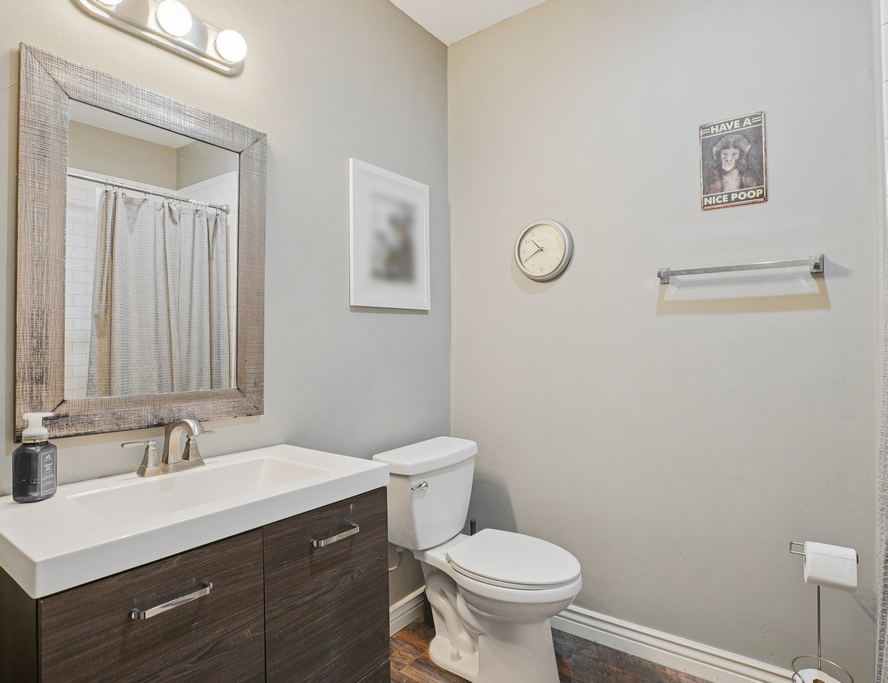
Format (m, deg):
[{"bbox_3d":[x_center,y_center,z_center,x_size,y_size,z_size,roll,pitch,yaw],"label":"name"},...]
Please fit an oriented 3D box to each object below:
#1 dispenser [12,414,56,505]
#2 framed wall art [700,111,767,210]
[{"bbox_3d":[-0.889,0.249,1.052,0.062,0.184,0.062,0,-1,-7],"label":"dispenser"},{"bbox_3d":[1.000,-0.618,1.676,0.196,0.305,0.010,-1,-2,37],"label":"framed wall art"}]

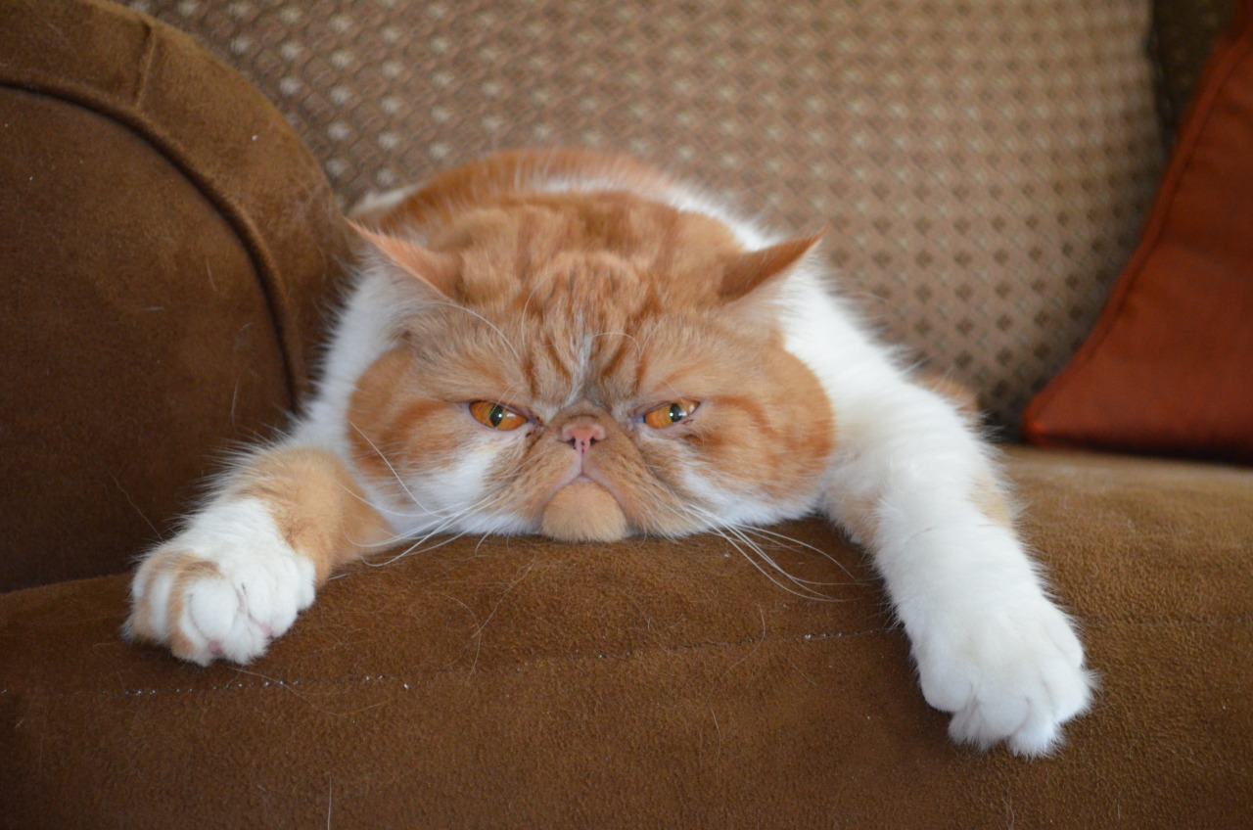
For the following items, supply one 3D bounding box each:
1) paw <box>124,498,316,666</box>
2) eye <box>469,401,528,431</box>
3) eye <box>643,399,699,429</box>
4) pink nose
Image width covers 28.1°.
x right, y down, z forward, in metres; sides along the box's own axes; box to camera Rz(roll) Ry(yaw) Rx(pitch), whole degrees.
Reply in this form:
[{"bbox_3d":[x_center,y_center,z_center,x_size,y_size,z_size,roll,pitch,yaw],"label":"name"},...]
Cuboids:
[{"bbox_3d":[-0.120,0.049,0.740,0.049,0.040,0.056,1,17,15],"label":"paw"},{"bbox_3d":[-0.039,0.000,0.765,0.018,0.009,0.010,1,3,6],"label":"eye"},{"bbox_3d":[0.014,0.000,0.765,0.017,0.009,0.010,-1,3,-6],"label":"eye"},{"bbox_3d":[-0.013,0.007,0.748,0.012,0.009,0.008,0,2,0],"label":"pink nose"}]

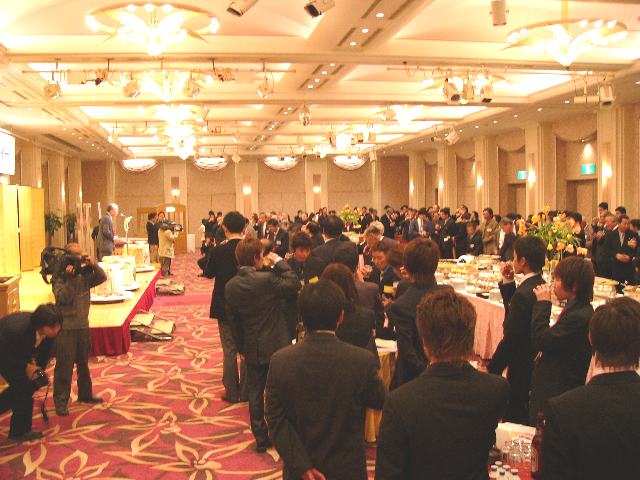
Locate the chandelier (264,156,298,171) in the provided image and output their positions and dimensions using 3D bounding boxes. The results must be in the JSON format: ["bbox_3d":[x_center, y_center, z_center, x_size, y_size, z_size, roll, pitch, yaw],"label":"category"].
[{"bbox_3d":[-1.668,-3.315,28.835,1.460,0.580,1.460,-2,3,-10],"label":"chandelier"}]

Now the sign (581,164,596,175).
[{"bbox_3d":[6.716,-1.757,16.624,0.080,0.235,0.590,-2,3,-10],"label":"sign"}]

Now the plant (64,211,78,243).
[{"bbox_3d":[-7.566,0.028,20.285,0.600,1.800,0.600,-2,3,-10],"label":"plant"}]

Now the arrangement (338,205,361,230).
[{"bbox_3d":[1.055,-0.804,23.800,0.800,0.940,0.740,-1,3,0],"label":"arrangement"}]

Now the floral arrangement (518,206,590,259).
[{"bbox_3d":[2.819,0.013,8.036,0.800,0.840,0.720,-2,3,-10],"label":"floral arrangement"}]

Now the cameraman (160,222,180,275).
[{"bbox_3d":[-4.151,0.239,18.214,0.580,1.570,0.500,-2,3,-9],"label":"cameraman"}]

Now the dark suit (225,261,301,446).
[{"bbox_3d":[-0.465,0.909,5.334,0.580,1.480,0.420,0,3,19],"label":"dark suit"}]

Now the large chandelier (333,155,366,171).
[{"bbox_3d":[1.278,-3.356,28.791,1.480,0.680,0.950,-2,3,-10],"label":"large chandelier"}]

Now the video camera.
[{"bbox_3d":[-2.420,0.238,6.330,0.520,0.340,0.270,1,4,34],"label":"video camera"}]

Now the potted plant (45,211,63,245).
[{"bbox_3d":[-7.216,0.129,17.949,0.680,1.840,0.660,-2,3,-10],"label":"potted plant"}]

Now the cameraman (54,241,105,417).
[{"bbox_3d":[-2.373,0.842,6.536,0.520,1.660,0.430,-4,4,-43],"label":"cameraman"}]

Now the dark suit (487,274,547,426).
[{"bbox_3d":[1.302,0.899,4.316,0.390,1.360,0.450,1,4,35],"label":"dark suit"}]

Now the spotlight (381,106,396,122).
[{"bbox_3d":[1.437,-2.634,13.967,0.340,0.270,0.280,-31,17,-26],"label":"spotlight"}]

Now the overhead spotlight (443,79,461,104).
[{"bbox_3d":[1.948,-2.200,9.859,0.230,0.280,0.330,-2,40,-21],"label":"overhead spotlight"}]

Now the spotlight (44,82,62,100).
[{"bbox_3d":[-3.708,-2.066,9.262,0.210,0.250,0.220,-48,19,-15],"label":"spotlight"}]

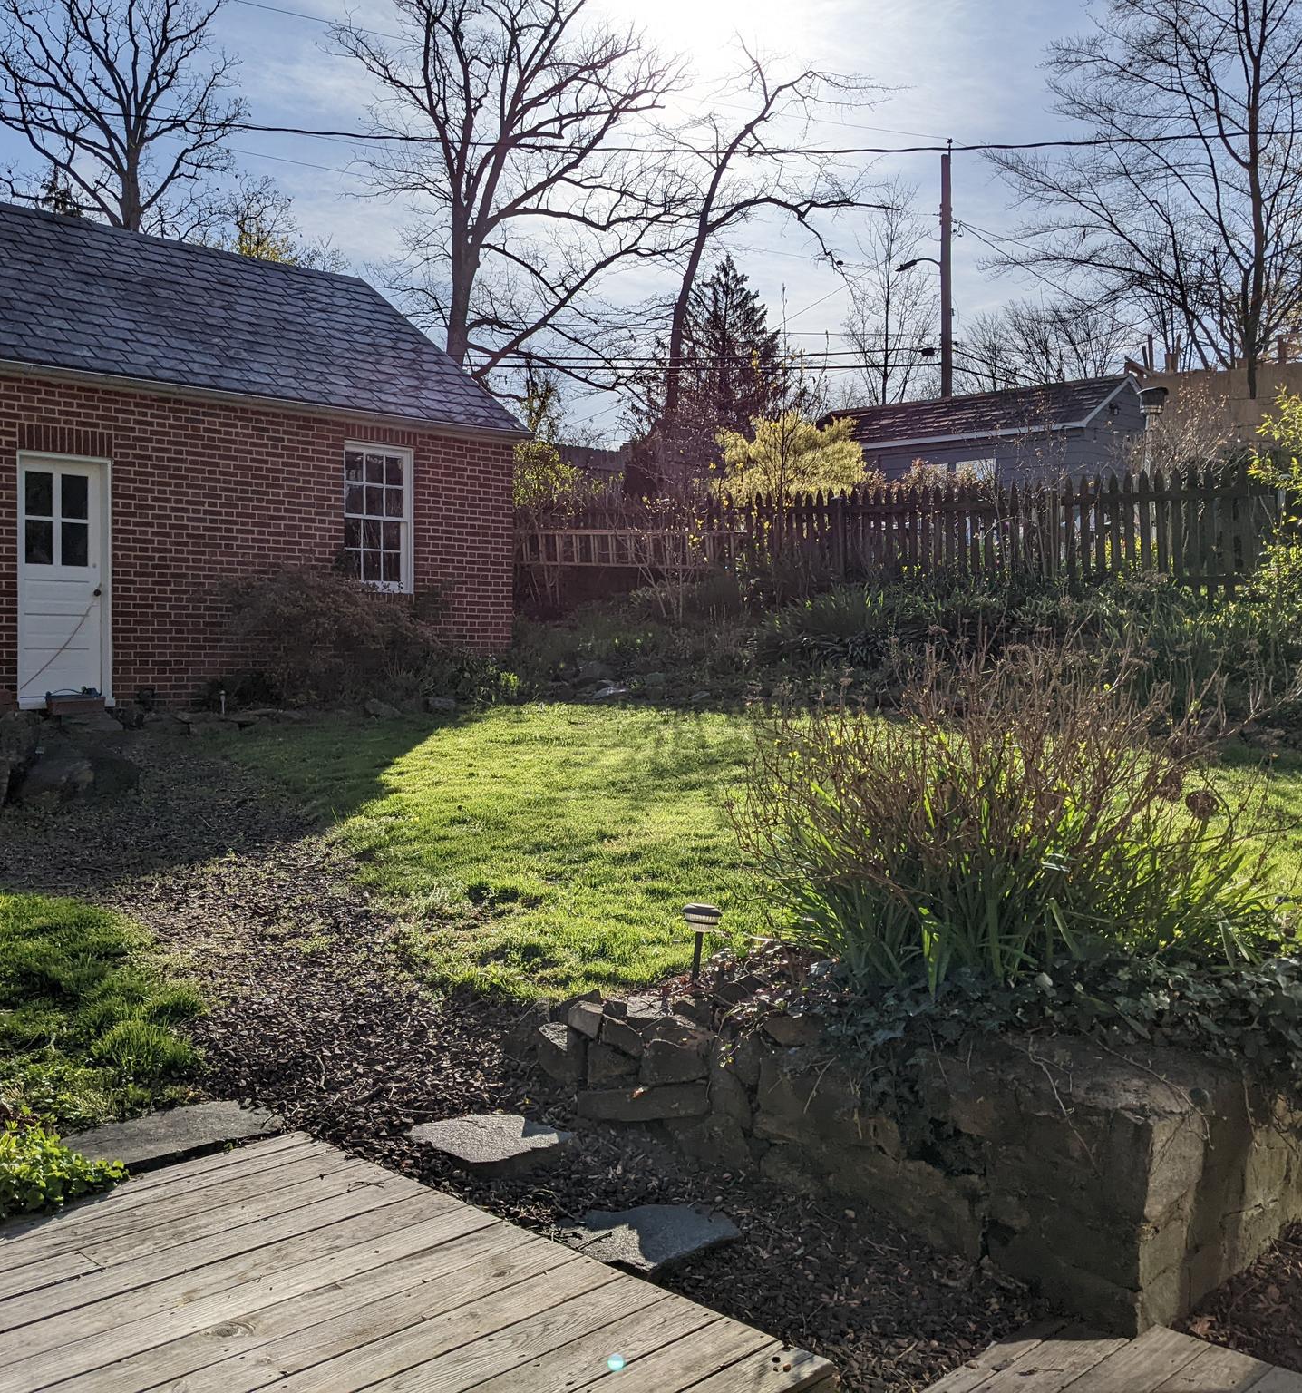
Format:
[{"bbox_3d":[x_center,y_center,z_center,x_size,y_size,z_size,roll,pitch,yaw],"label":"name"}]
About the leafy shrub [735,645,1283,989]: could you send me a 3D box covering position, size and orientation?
[{"bbox_3d":[1.148,0.375,4.650,1.700,1.070,1.400,1,2,0],"label":"leafy shrub"}]

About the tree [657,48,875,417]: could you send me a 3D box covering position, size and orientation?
[{"bbox_3d":[3.265,-11.273,41.000,6.200,14.100,5.500,1,2,0],"label":"tree"}]

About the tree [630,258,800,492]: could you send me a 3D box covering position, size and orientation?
[{"bbox_3d":[1.917,-8.721,43.000,5.100,9.000,5.000,1,2,0],"label":"tree"}]

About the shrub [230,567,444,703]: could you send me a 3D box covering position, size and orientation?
[{"bbox_3d":[-2.745,-0.524,12.600,1.500,1.200,1.850,3,3,45],"label":"shrub"}]

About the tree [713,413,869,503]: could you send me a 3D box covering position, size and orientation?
[{"bbox_3d":[1.865,-2.735,19.300,2.100,2.100,1.900,1,2,0],"label":"tree"}]

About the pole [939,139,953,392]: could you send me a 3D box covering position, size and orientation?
[{"bbox_3d":[7.764,-9.116,38.000,0.270,10.800,0.270,1,2,0],"label":"pole"}]

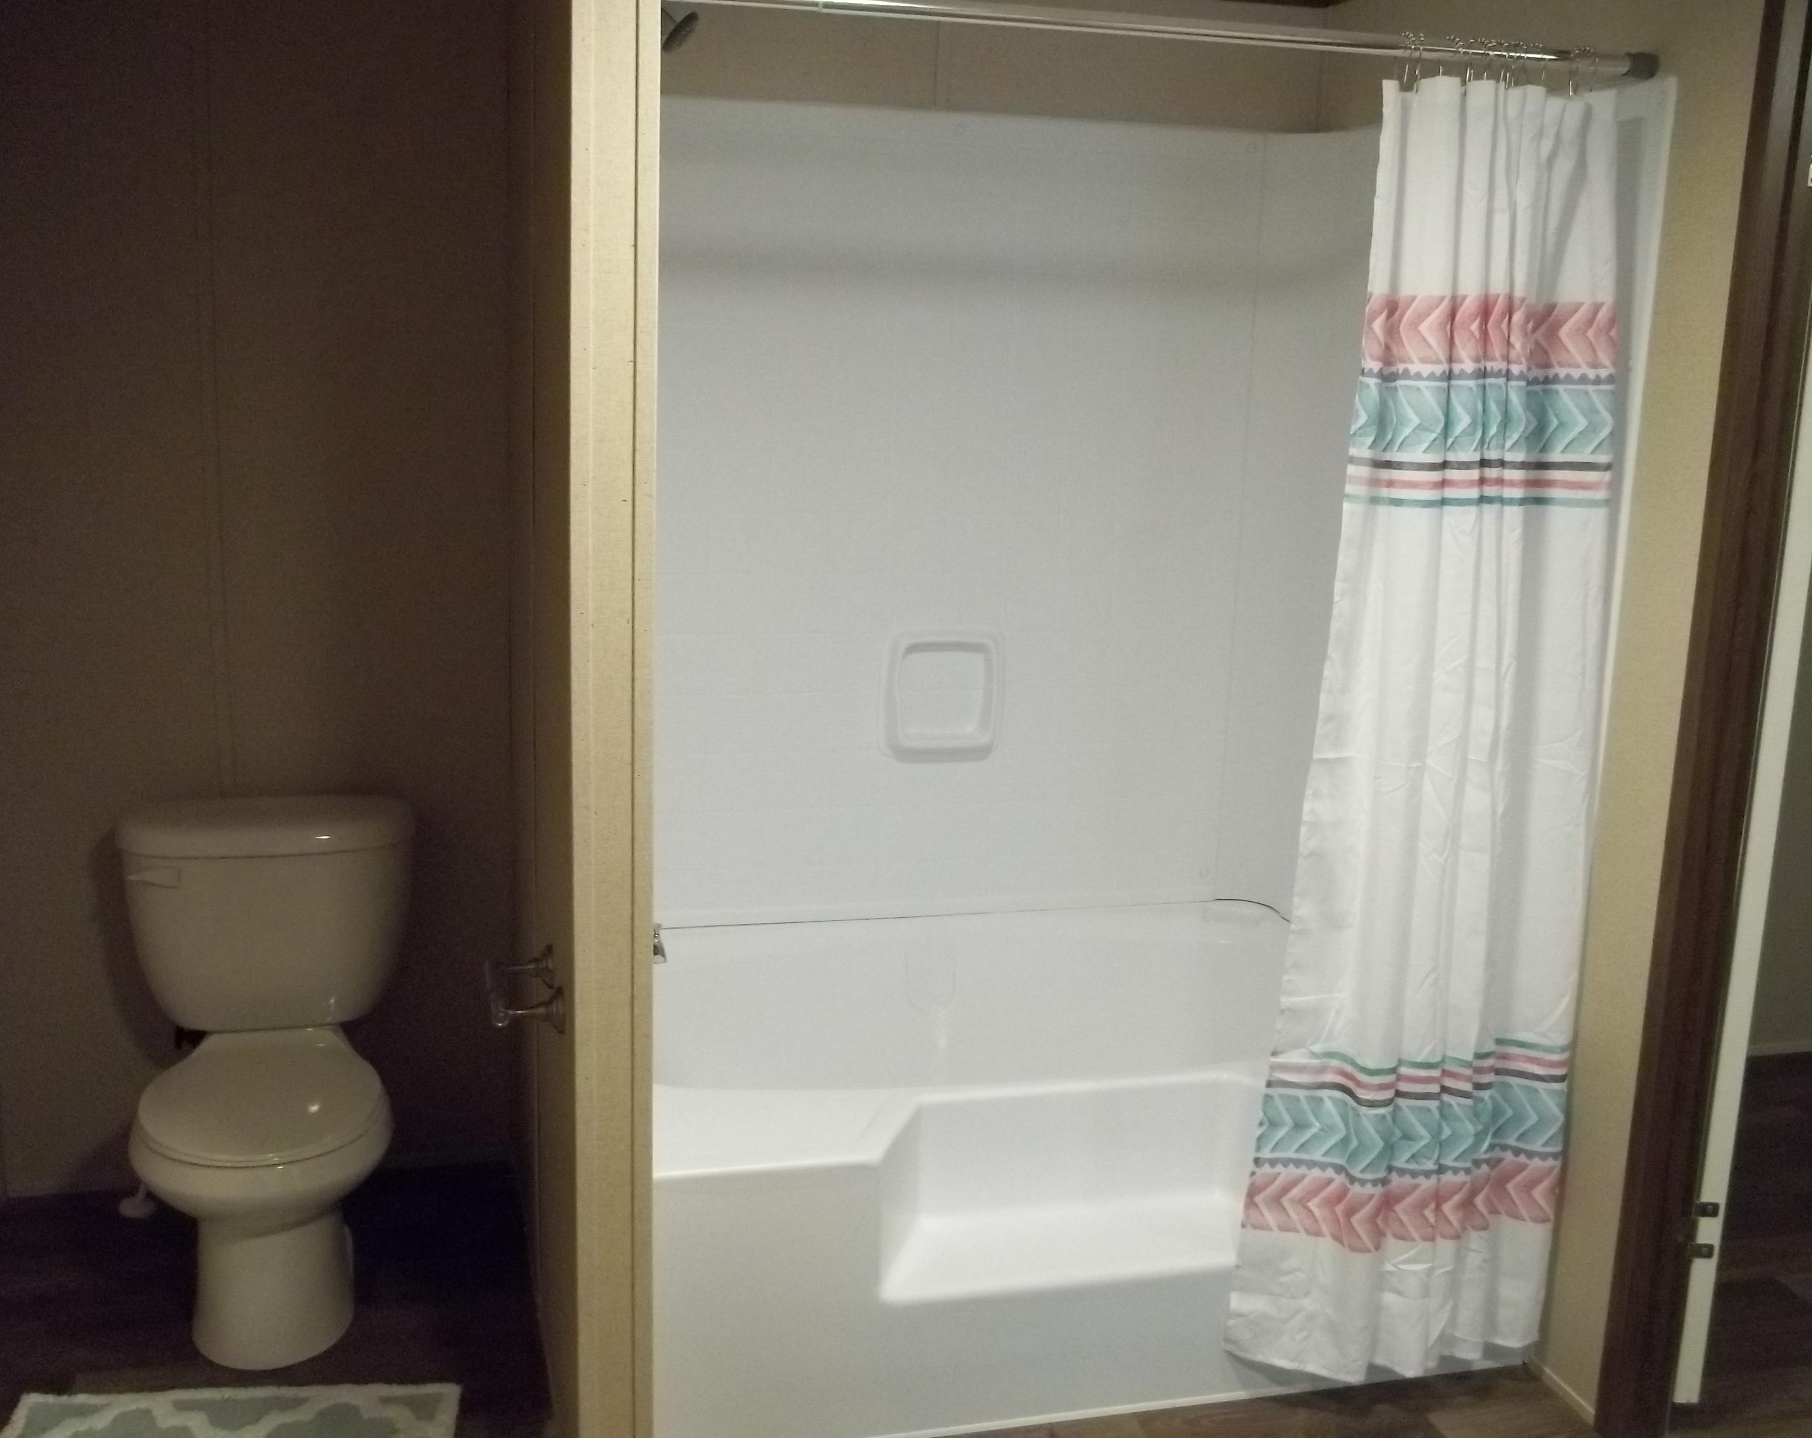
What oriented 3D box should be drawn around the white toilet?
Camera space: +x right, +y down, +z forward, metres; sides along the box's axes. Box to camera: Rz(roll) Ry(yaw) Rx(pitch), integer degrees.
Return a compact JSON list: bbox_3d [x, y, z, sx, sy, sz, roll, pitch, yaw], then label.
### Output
[{"bbox_3d":[-0.996,0.554,2.848,0.458,0.725,0.735,-1,12,-15],"label":"white toilet"}]

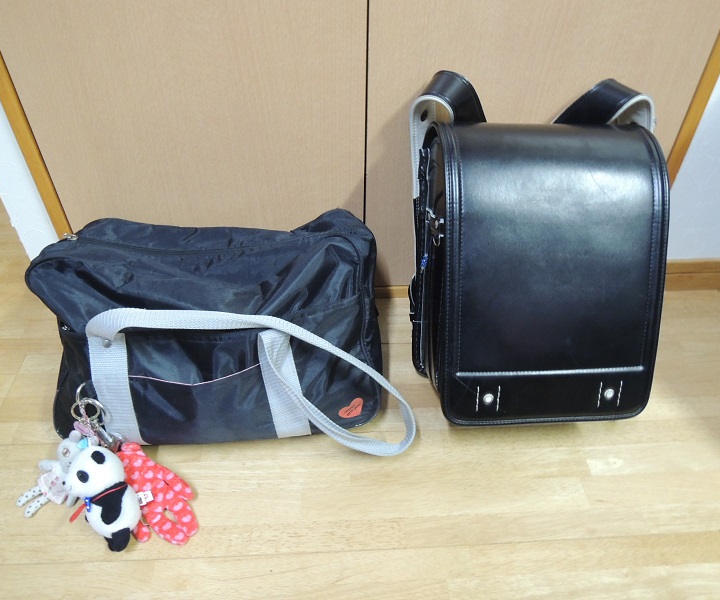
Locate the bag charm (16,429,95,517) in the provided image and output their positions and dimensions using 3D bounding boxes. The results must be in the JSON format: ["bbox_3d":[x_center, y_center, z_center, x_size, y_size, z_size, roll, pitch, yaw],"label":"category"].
[{"bbox_3d":[-0.350,0.198,0.640,0.060,0.035,0.100,8,57,9],"label":"bag charm"}]

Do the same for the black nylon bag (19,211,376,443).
[{"bbox_3d":[-0.174,0.033,0.676,0.395,0.245,0.170,-2,33,-3],"label":"black nylon bag"}]

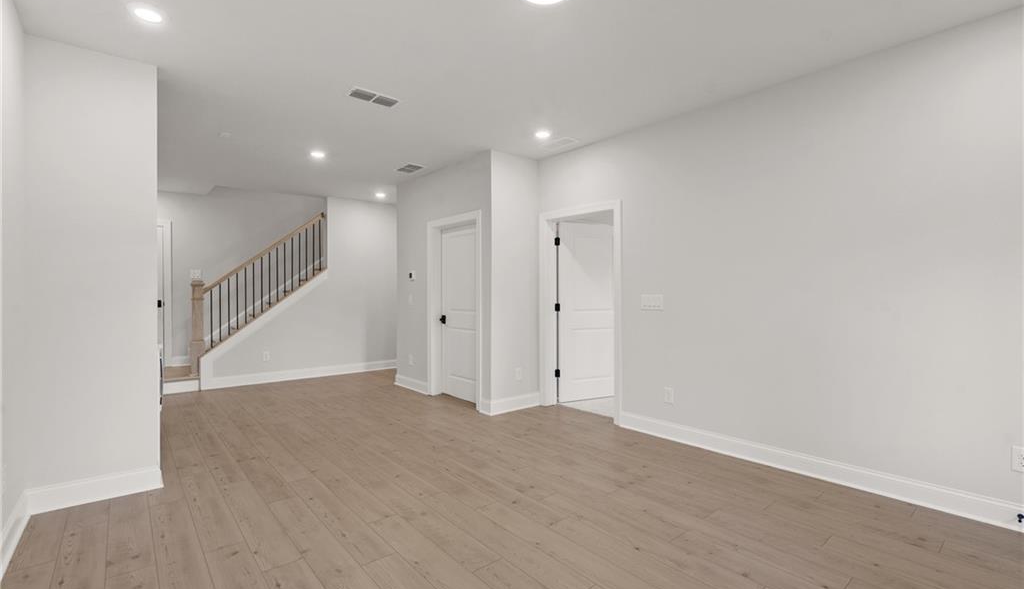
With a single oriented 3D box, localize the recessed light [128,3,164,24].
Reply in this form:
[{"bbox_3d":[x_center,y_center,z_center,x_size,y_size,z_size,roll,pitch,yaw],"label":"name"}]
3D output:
[{"bbox_3d":[-1.921,-1.470,2.403,0.158,0.025,0.158,0,0,-41],"label":"recessed light"}]

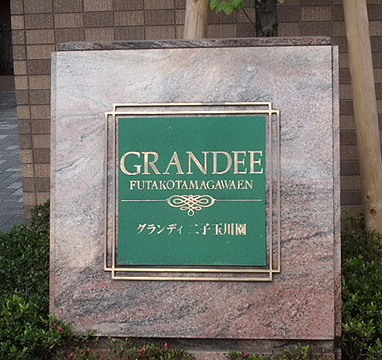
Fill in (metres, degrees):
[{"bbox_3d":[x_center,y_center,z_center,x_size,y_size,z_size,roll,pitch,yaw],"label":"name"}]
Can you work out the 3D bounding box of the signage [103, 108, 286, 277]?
[{"bbox_3d":[0.002,0.037,2.666,0.602,0.602,0.030,0,-4,6],"label":"signage"}]

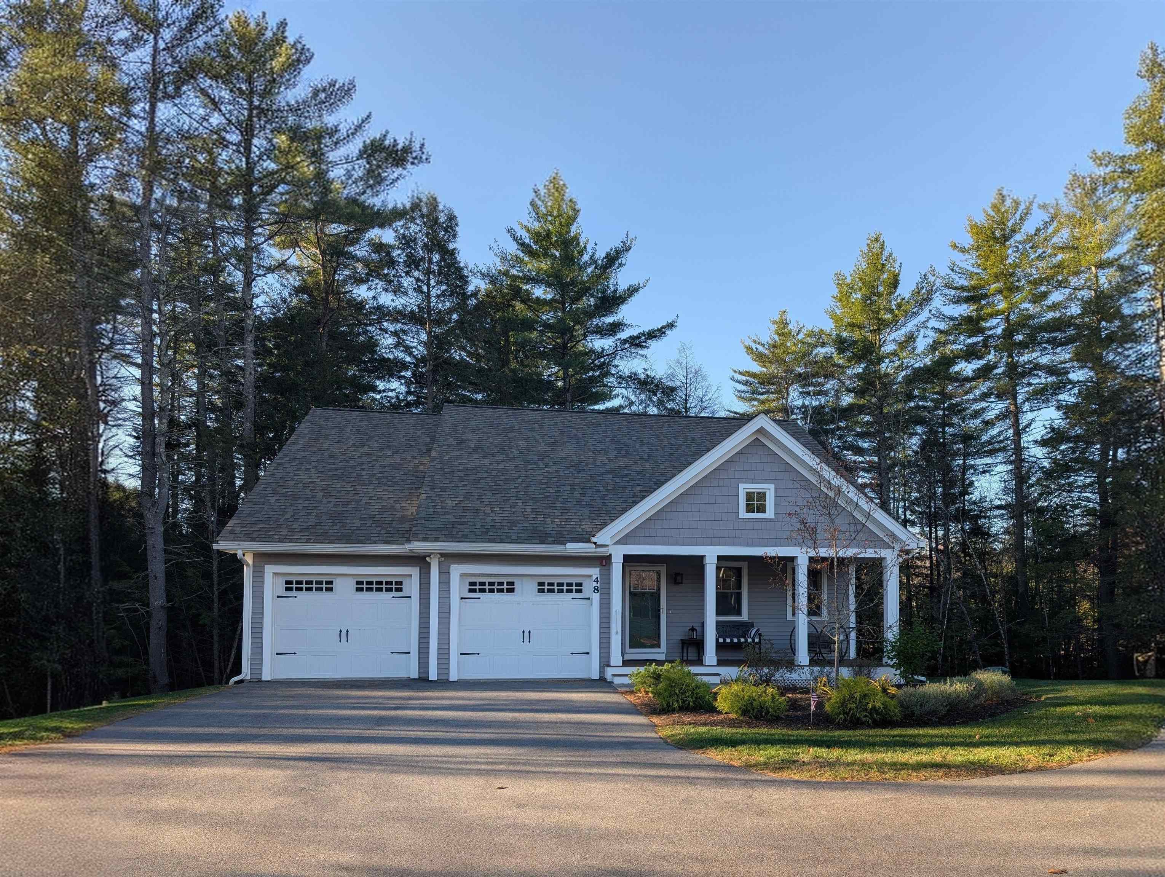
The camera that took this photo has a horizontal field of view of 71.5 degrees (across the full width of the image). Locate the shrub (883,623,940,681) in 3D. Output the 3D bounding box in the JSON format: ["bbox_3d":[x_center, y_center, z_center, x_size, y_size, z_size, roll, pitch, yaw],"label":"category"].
[{"bbox_3d":[6.557,4.311,16.100,1.120,1.200,1.100,1,-6,-8],"label":"shrub"}]

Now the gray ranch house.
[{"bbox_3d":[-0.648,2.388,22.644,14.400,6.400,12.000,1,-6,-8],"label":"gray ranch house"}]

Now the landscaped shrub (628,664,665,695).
[{"bbox_3d":[1.166,4.182,14.000,0.800,0.600,0.800,1,-6,-8],"label":"landscaped shrub"}]

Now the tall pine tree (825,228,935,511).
[{"bbox_3d":[13.225,-0.667,36.000,5.000,16.930,5.000,1,-6,-8],"label":"tall pine tree"}]

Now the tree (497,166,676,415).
[{"bbox_3d":[0.062,-2.109,37.000,8.000,20.220,8.000,1,-6,-8],"label":"tree"}]

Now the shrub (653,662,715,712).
[{"bbox_3d":[1.636,4.024,13.100,1.000,0.770,0.950,1,-6,-8],"label":"shrub"}]

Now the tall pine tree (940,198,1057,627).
[{"bbox_3d":[17.098,-0.896,33.000,4.700,18.590,4.700,1,-6,-8],"label":"tall pine tree"}]

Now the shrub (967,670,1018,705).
[{"bbox_3d":[7.197,4.362,14.200,0.900,0.650,0.850,1,-6,-8],"label":"shrub"}]

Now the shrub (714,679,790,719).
[{"bbox_3d":[2.644,4.062,12.600,1.120,0.600,1.000,1,-6,-8],"label":"shrub"}]

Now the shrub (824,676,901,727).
[{"bbox_3d":[4.228,3.960,12.200,1.120,0.720,1.050,1,-6,-8],"label":"shrub"}]

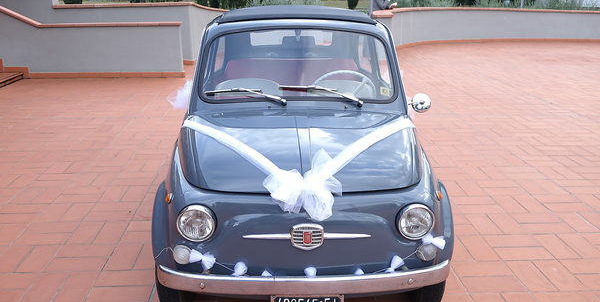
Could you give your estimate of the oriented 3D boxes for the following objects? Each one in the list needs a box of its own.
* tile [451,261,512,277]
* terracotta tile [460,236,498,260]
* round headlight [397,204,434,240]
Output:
[{"bbox_3d":[0.957,0.633,2.822,0.297,0.020,0.144,-1,18,-4],"label":"tile"},{"bbox_3d":[1.032,0.568,3.083,0.147,0.015,0.300,-1,18,-4],"label":"terracotta tile"},{"bbox_3d":[0.421,0.248,1.969,0.138,0.140,0.080,0,18,-2],"label":"round headlight"}]

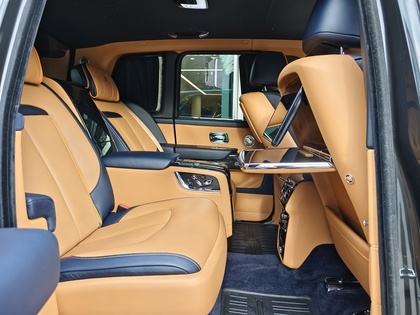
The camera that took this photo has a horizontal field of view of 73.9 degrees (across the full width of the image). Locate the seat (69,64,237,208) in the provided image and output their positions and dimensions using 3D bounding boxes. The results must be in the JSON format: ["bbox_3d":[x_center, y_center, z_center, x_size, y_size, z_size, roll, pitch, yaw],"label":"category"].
[{"bbox_3d":[-0.306,-0.069,1.721,0.955,0.970,0.550,1,8,7],"label":"seat"}]

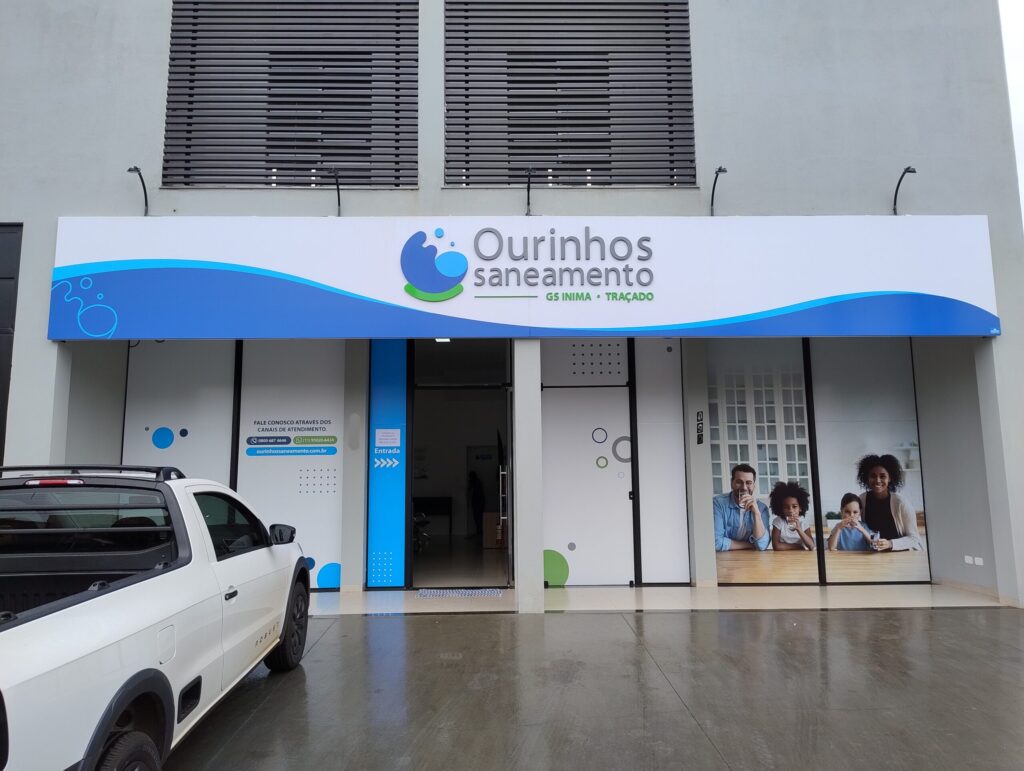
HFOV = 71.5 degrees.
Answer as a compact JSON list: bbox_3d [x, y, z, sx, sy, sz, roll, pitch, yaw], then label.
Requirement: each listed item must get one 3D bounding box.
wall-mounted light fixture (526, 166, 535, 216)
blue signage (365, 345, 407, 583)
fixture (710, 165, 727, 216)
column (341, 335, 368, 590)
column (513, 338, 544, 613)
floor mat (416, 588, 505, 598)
[{"bbox_3d":[0.185,-1.954,7.241,0.120,0.420,0.440,0,-8,-1],"label":"wall-mounted light fixture"},{"bbox_3d":[-1.528,0.928,8.695,0.470,3.020,0.040,0,-8,-1],"label":"blue signage"},{"bbox_3d":[2.109,-1.967,7.283,0.120,0.420,0.440,0,-8,-1],"label":"fixture"},{"bbox_3d":[-1.909,0.933,8.707,0.260,3.070,0.270,0,-8,-1],"label":"column"},{"bbox_3d":[0.178,0.875,7.264,0.255,2.780,0.280,0,-8,-1],"label":"column"},{"bbox_3d":[-0.592,2.386,8.170,0.950,0.015,0.610,0,-8,-1],"label":"floor mat"}]

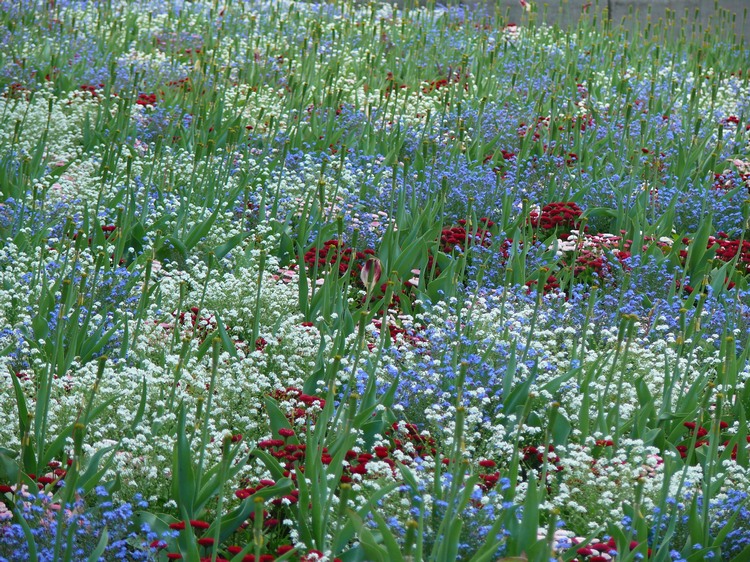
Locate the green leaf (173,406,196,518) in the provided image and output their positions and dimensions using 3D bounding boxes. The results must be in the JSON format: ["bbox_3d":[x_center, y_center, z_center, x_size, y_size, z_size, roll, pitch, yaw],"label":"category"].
[{"bbox_3d":[-0.311,0.298,7.500,0.036,0.190,0.032,-4,8,0],"label":"green leaf"}]

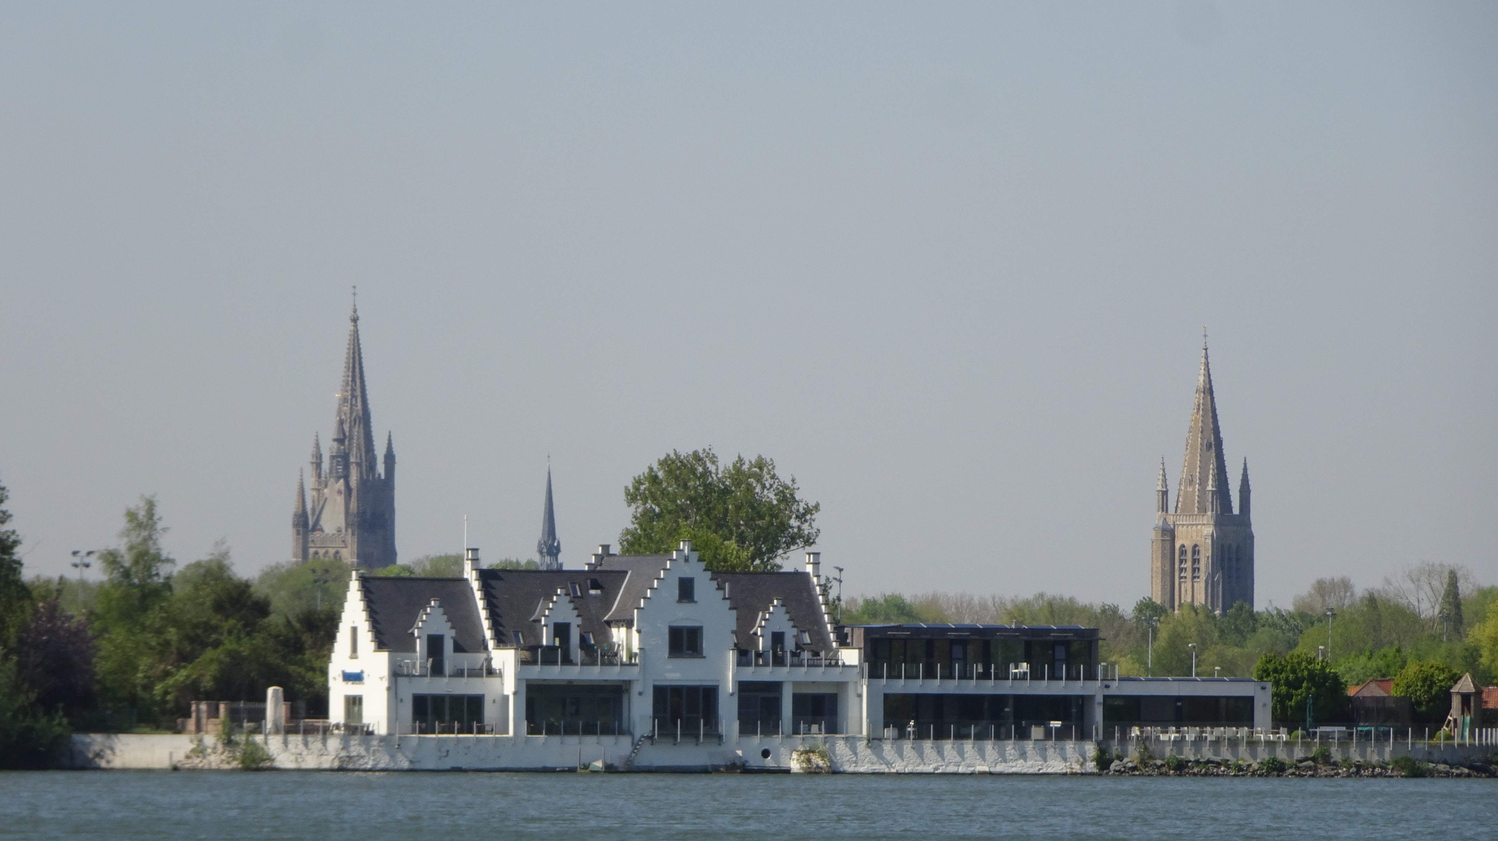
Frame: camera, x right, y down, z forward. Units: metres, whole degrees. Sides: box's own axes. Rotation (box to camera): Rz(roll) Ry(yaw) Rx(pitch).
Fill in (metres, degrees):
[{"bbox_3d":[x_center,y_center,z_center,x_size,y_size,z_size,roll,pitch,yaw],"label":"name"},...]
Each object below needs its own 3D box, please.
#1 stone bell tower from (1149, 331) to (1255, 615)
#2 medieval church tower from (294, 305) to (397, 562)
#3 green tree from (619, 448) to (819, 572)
[{"bbox_3d":[73.810,21.210,2040.000,12.000,70.800,12.000,-1,-2,36],"label":"stone bell tower"},{"bbox_3d":[-80.870,21.300,2510.000,15.000,93.900,15.000,-1,-2,39],"label":"medieval church tower"},{"bbox_3d":[-1.940,11.530,800.000,12.800,19.500,12.500,0,-1,0],"label":"green tree"}]

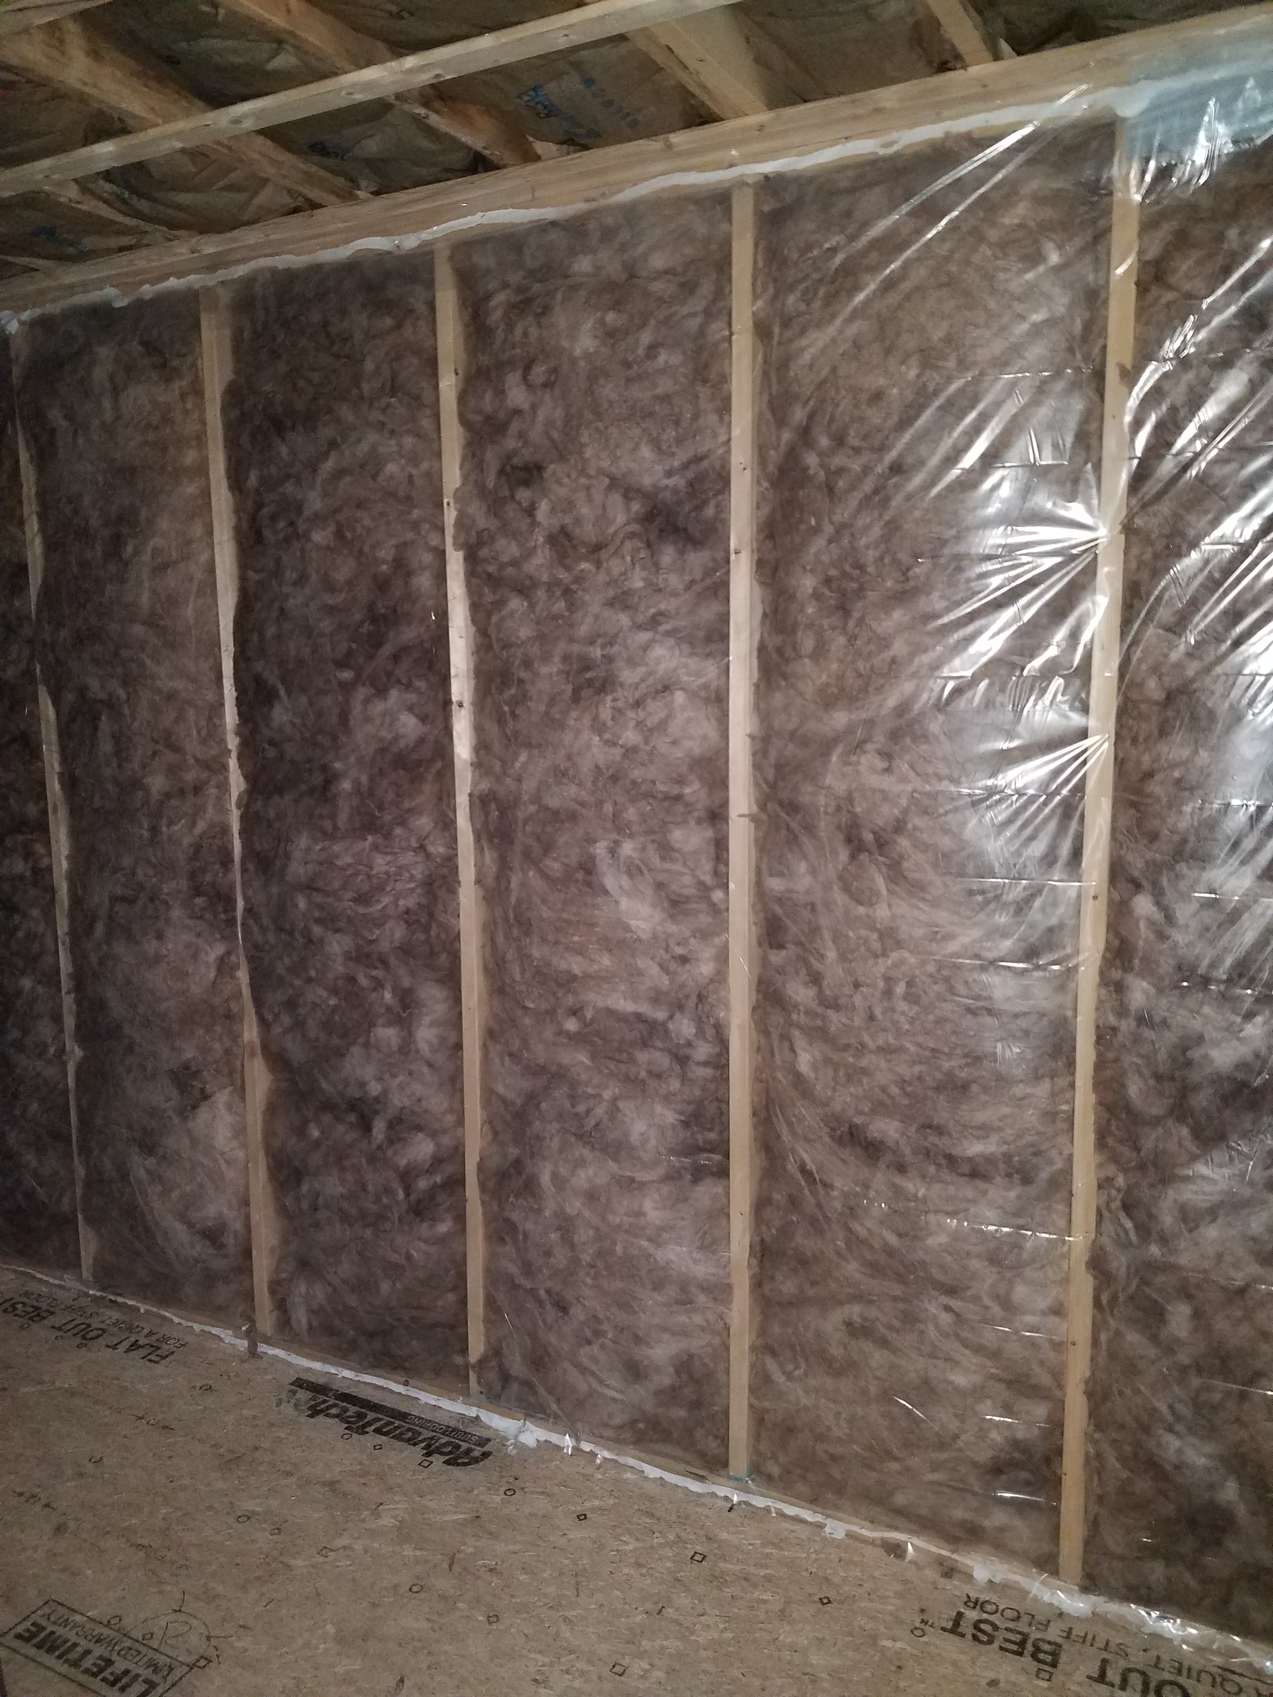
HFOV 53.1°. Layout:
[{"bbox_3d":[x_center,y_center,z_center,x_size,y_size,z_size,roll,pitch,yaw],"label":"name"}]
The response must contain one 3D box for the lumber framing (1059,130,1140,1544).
[{"bbox_3d":[0.754,0.084,2.068,0.038,2.352,0.112,4,9,27],"label":"lumber framing"}]

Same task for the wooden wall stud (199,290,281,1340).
[{"bbox_3d":[-0.869,-0.021,2.906,0.038,2.352,0.112,4,9,27],"label":"wooden wall stud"}]

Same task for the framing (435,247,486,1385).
[{"bbox_3d":[-0.325,0.014,2.625,0.038,2.352,0.112,4,9,27],"label":"framing"}]

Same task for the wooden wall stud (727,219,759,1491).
[{"bbox_3d":[0.213,0.049,2.347,0.038,2.352,0.112,4,9,27],"label":"wooden wall stud"}]

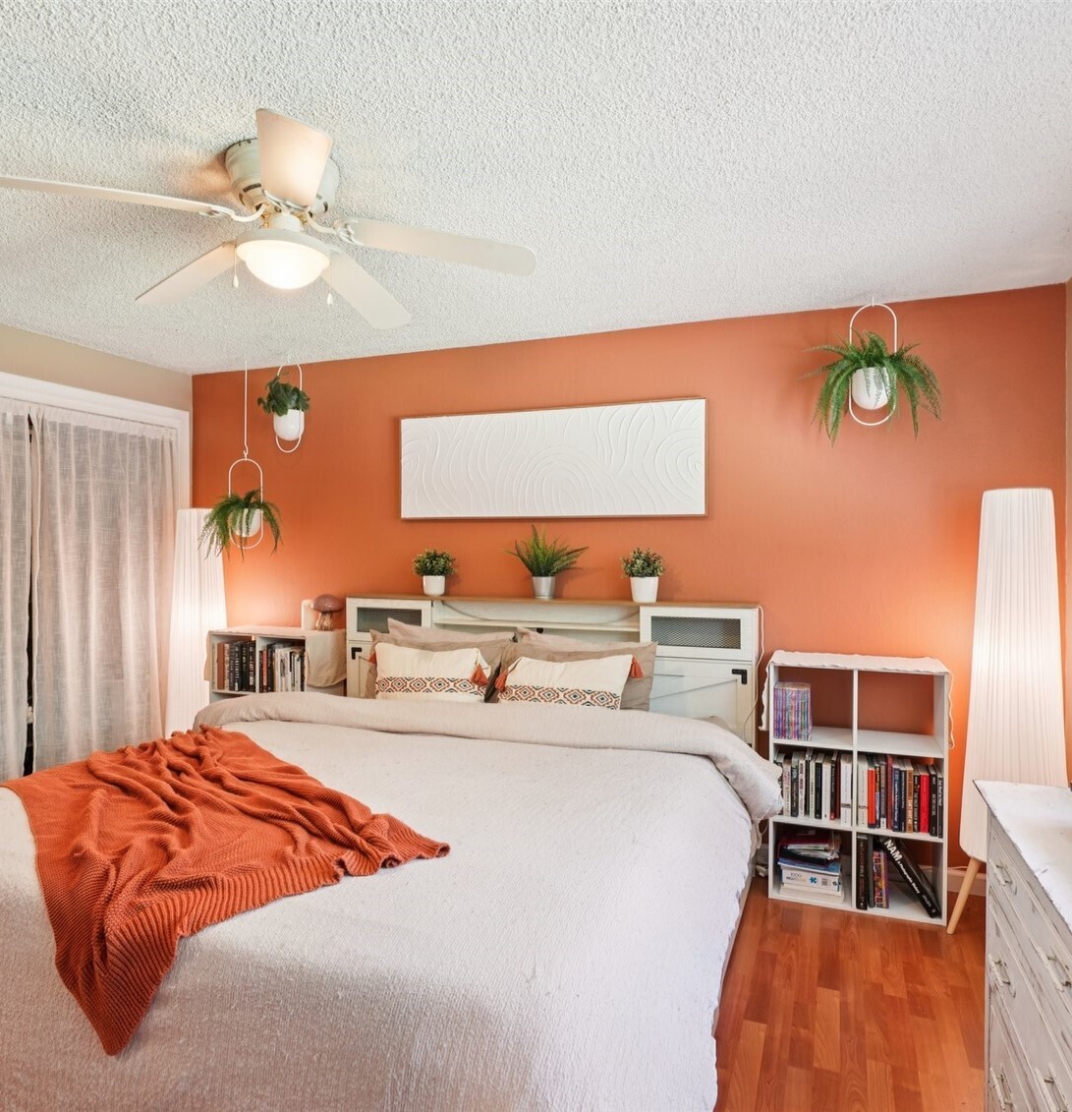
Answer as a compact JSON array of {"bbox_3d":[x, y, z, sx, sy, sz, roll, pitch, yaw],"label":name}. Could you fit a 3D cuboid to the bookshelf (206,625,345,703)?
[{"bbox_3d":[-1.371,0.873,3.915,0.623,0.932,0.304,0,1,22],"label":"bookshelf"}]

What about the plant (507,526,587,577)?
[{"bbox_3d":[0.045,-0.021,3.445,0.375,0.236,0.329,0,1,22],"label":"plant"}]

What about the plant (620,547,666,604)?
[{"bbox_3d":[0.471,0.086,3.277,0.199,0.254,0.195,0,1,22],"label":"plant"}]

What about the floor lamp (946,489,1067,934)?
[{"bbox_3d":[1.709,0.557,2.656,0.390,1.600,0.390,0,1,21],"label":"floor lamp"}]

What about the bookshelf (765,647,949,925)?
[{"bbox_3d":[1.271,0.890,2.957,0.620,0.925,0.310,0,1,21],"label":"bookshelf"}]

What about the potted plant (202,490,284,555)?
[{"bbox_3d":[-1.562,-0.187,3.985,0.380,0.340,0.360,0,1,21],"label":"potted plant"}]

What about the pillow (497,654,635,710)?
[{"bbox_3d":[0.112,0.528,2.964,0.510,0.310,0.140,0,-21,21],"label":"pillow"}]

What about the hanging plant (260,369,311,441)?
[{"bbox_3d":[-1.366,-0.816,4.019,0.246,0.390,0.209,0,1,22],"label":"hanging plant"}]

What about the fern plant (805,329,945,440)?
[{"bbox_3d":[1.317,-0.666,2.928,0.507,0.447,0.389,0,1,22],"label":"fern plant"}]

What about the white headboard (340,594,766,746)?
[{"bbox_3d":[-0.009,0.780,3.528,2.030,1.125,0.220,0,1,21],"label":"white headboard"}]

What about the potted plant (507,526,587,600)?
[{"bbox_3d":[0.045,0.033,3.446,0.375,0.345,0.329,0,1,22],"label":"potted plant"}]

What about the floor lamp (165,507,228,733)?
[{"bbox_3d":[-1.806,0.532,3.978,0.390,1.600,0.390,0,1,21],"label":"floor lamp"}]

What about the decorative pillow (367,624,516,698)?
[{"bbox_3d":[-0.447,0.512,3.397,0.708,0.419,0.179,0,-21,22],"label":"decorative pillow"}]

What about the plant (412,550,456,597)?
[{"bbox_3d":[-0.507,0.082,3.717,0.205,0.240,0.205,0,1,0],"label":"plant"}]

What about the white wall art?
[{"bbox_3d":[0.030,-0.453,3.609,1.580,0.526,0.040,0,1,22],"label":"white wall art"}]

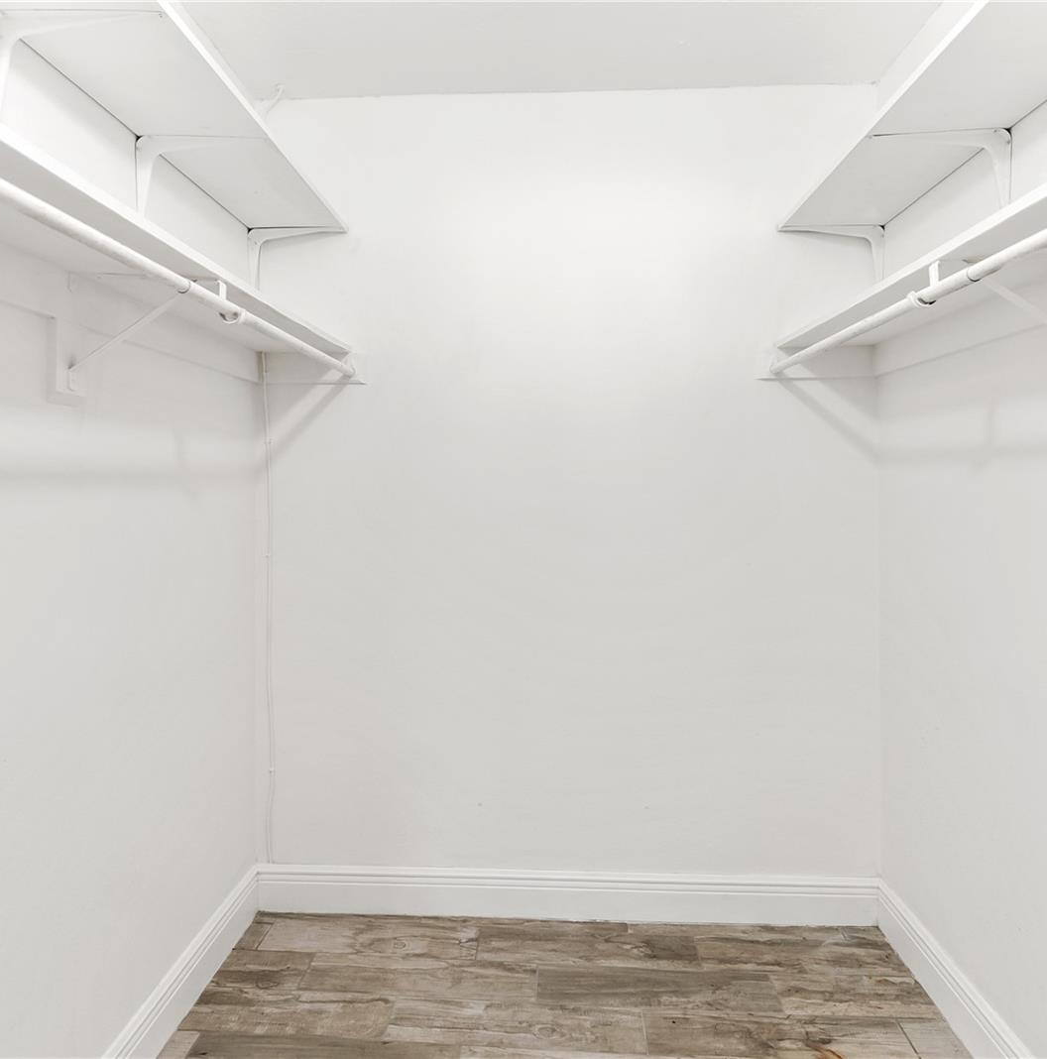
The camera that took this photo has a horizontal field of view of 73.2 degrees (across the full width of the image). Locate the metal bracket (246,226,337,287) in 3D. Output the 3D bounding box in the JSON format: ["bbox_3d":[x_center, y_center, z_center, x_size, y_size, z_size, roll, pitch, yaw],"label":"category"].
[{"bbox_3d":[-0.669,-0.777,2.089,0.285,0.224,0.030,0,2,2],"label":"metal bracket"}]

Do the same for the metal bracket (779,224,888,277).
[{"bbox_3d":[0.897,-0.765,2.054,0.290,0.224,0.030,0,2,2],"label":"metal bracket"}]

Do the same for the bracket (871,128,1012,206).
[{"bbox_3d":[0.874,-0.723,1.491,0.285,0.224,0.030,0,2,2],"label":"bracket"}]

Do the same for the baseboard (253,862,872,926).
[{"bbox_3d":[0.117,1.085,2.100,1.843,0.140,0.018,0,2,2],"label":"baseboard"}]

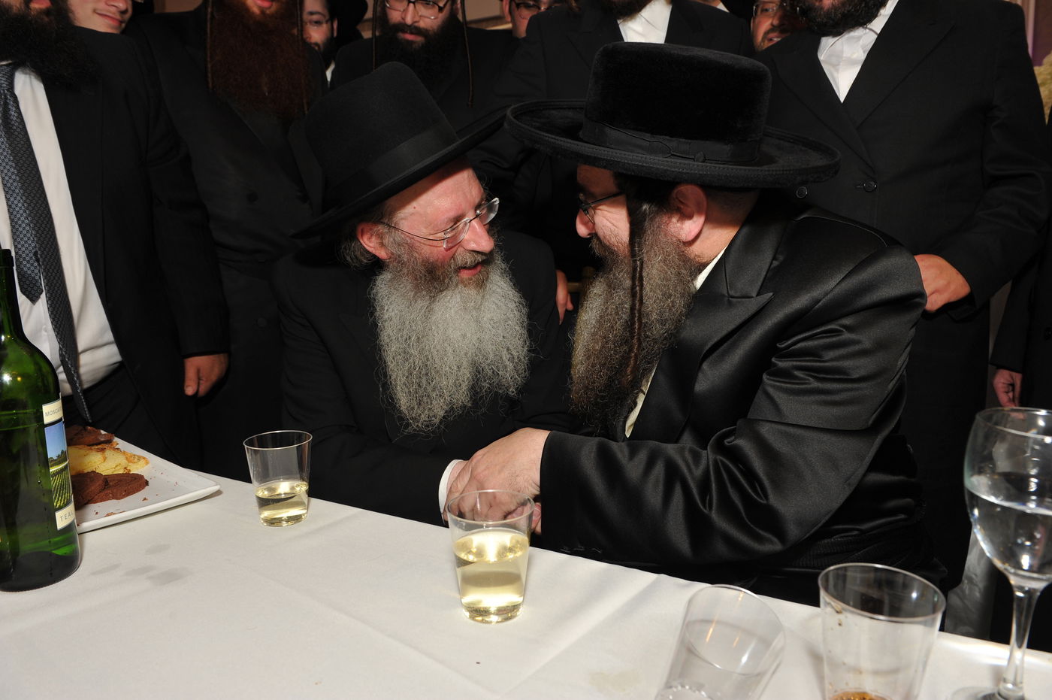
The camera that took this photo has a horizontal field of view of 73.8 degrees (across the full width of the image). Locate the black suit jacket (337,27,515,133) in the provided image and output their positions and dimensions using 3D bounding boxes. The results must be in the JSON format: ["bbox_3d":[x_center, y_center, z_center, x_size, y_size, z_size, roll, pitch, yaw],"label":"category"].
[{"bbox_3d":[-0.225,-0.220,1.560,0.500,0.800,0.310,-2,10,-10],"label":"black suit jacket"}]

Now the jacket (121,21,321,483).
[{"bbox_3d":[-0.610,-0.160,1.430,0.490,0.920,0.330,-9,13,-41],"label":"jacket"}]

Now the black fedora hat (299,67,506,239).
[{"bbox_3d":[-0.196,-0.281,0.912,0.335,0.140,0.290,-14,23,40],"label":"black fedora hat"}]

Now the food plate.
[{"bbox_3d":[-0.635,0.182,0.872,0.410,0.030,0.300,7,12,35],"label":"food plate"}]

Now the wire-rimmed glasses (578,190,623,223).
[{"bbox_3d":[0.148,-0.186,0.857,0.140,0.046,0.138,-15,7,10],"label":"wire-rimmed glasses"}]

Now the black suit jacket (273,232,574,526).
[{"bbox_3d":[-0.148,0.145,1.075,0.480,0.630,0.420,0,10,-2],"label":"black suit jacket"}]

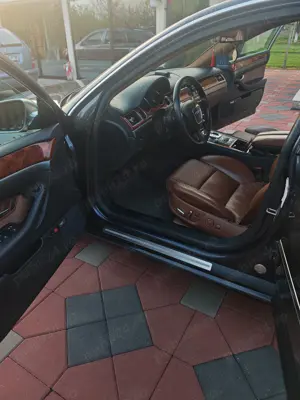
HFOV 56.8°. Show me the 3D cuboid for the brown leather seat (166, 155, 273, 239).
[{"bbox_3d":[0.555,-0.251,1.417,0.840,0.980,0.550,15,34,24],"label":"brown leather seat"}]

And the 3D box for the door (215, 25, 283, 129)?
[{"bbox_3d":[0.922,-1.272,2.898,0.220,1.050,1.150,26,39,37],"label":"door"}]

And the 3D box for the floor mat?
[{"bbox_3d":[-0.019,-0.002,1.940,0.660,0.060,0.480,15,34,24],"label":"floor mat"}]

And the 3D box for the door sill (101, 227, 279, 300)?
[{"bbox_3d":[0.129,0.257,1.390,1.020,0.130,0.170,15,34,24],"label":"door sill"}]

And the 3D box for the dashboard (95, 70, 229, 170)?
[{"bbox_3d":[0.058,-0.680,1.970,0.530,0.480,1.450,15,34,24],"label":"dashboard"}]

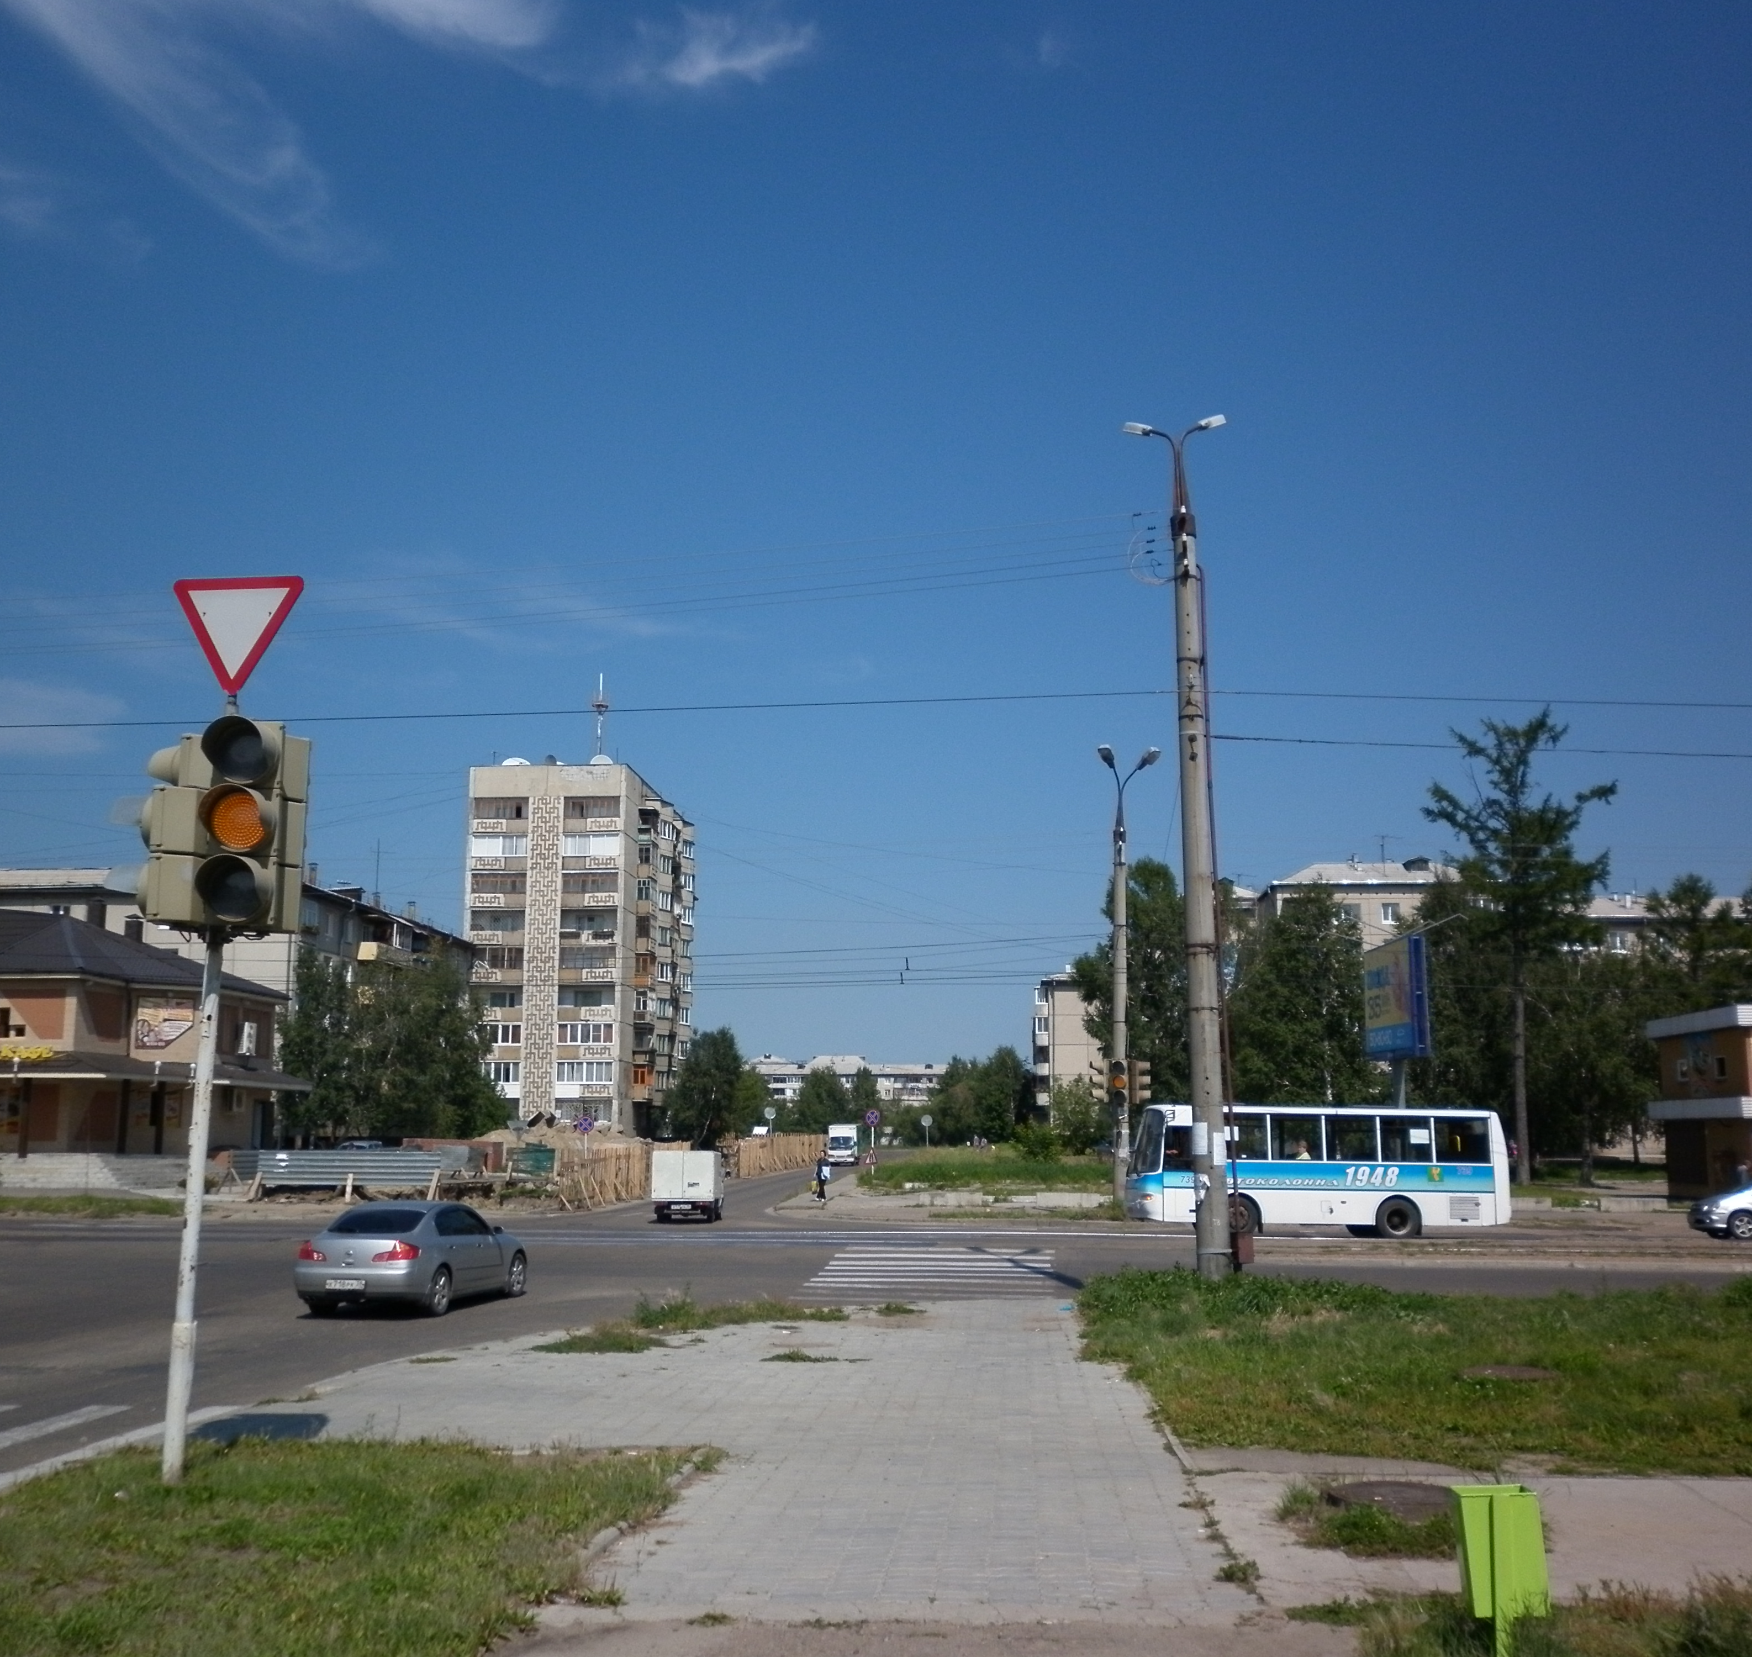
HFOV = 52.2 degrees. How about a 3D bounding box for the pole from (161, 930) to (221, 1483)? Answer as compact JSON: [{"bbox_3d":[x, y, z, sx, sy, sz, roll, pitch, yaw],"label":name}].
[{"bbox_3d":[-3.441,1.871,9.012,0.130,2.780,0.130,0,-10,0],"label":"pole"}]

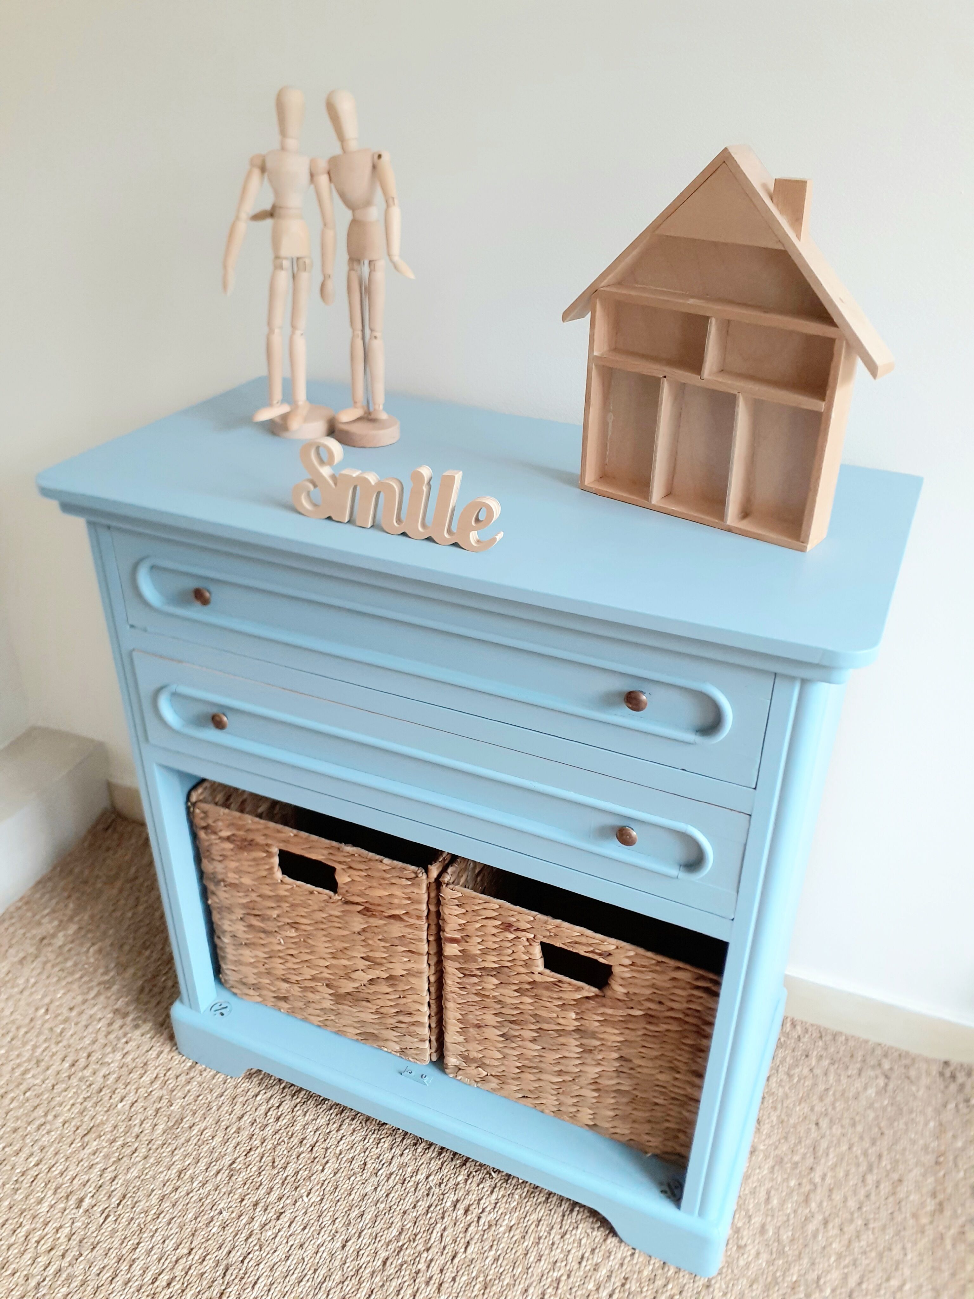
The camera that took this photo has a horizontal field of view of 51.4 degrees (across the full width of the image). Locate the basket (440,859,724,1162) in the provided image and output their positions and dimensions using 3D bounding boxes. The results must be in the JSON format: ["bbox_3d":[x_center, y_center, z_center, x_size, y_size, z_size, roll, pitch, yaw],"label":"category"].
[{"bbox_3d":[0.157,0.360,1.241,0.319,0.319,0.298,13,32,21],"label":"basket"}]

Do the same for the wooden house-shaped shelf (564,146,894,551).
[{"bbox_3d":[0.190,-0.250,0.834,0.284,0.294,0.037,22,36,32],"label":"wooden house-shaped shelf"}]

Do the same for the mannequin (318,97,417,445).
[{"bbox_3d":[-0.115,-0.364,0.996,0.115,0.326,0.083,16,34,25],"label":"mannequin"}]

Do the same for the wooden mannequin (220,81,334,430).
[{"bbox_3d":[-0.209,-0.377,1.014,0.135,0.328,0.115,9,31,14],"label":"wooden mannequin"}]

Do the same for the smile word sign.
[{"bbox_3d":[-0.079,-0.133,0.848,0.196,0.074,0.014,13,32,21],"label":"smile word sign"}]

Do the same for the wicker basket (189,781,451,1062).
[{"bbox_3d":[-0.146,0.289,1.359,0.321,0.319,0.298,13,32,21],"label":"wicker basket"}]

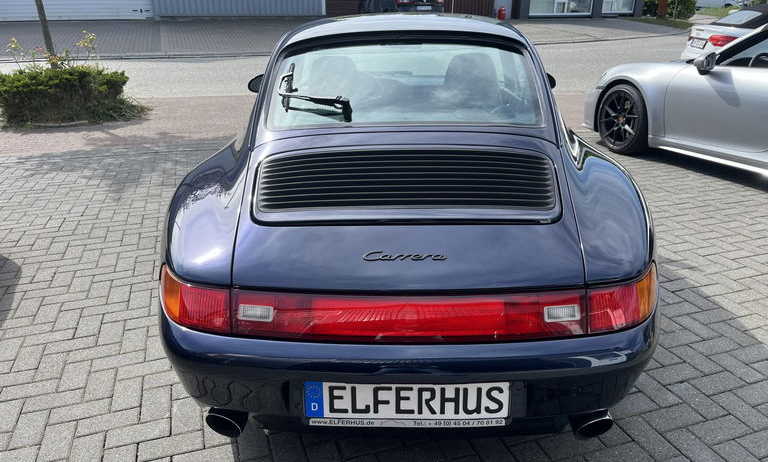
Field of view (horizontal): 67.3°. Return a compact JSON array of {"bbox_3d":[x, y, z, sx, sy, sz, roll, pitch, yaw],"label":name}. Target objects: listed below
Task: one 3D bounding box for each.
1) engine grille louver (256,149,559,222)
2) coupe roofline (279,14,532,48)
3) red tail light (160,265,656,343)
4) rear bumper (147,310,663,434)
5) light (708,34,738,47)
[{"bbox_3d":[0.078,-0.148,1.822,0.940,0.130,0.430,0,22,1],"label":"engine grille louver"},{"bbox_3d":[0.131,-1.123,3.137,1.220,0.170,1.050,0,22,1],"label":"coupe roofline"},{"bbox_3d":[0.069,0.158,1.626,1.540,0.150,0.350,0,22,1],"label":"red tail light"},{"bbox_3d":[0.069,0.334,1.690,1.650,0.310,0.540,0,22,1],"label":"rear bumper"},{"bbox_3d":[5.329,-2.972,9.000,0.330,0.200,0.460,1,22,3],"label":"light"}]

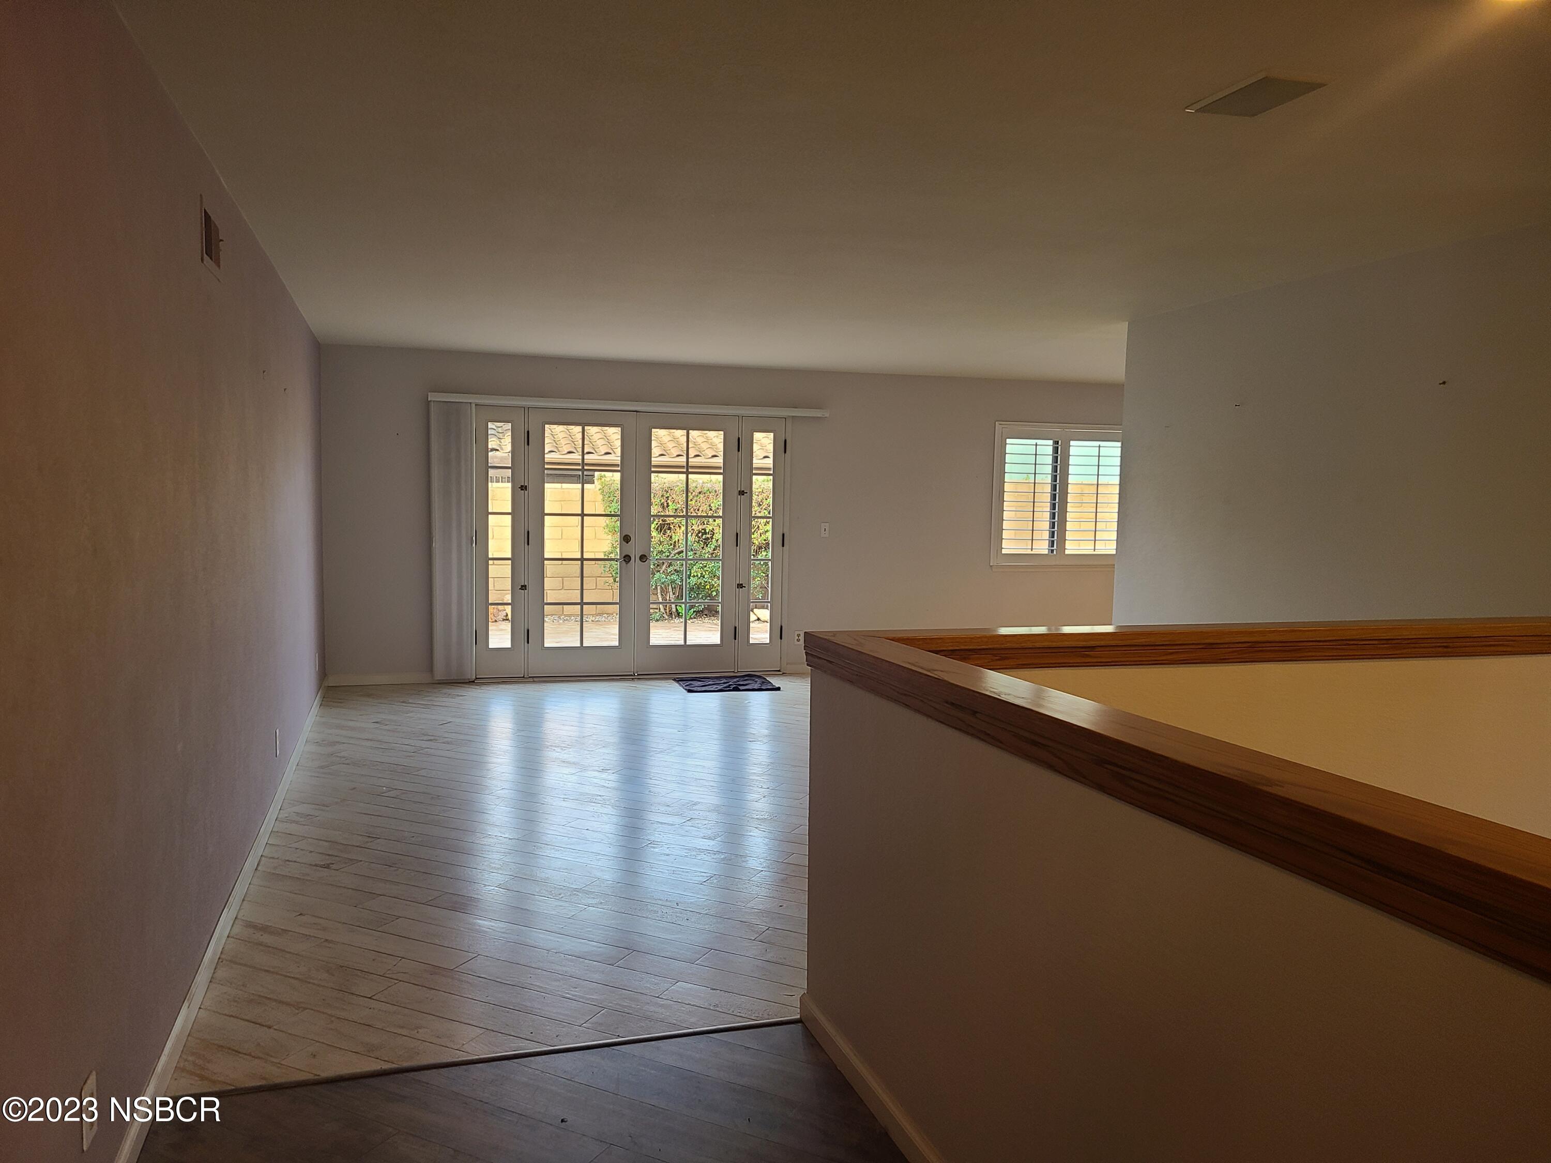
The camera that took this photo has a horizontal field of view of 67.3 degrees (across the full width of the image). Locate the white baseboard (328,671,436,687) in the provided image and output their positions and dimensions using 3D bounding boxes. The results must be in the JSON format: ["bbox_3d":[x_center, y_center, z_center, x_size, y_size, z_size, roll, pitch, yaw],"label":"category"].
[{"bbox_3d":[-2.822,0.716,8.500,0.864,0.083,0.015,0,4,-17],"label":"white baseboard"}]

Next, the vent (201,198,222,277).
[{"bbox_3d":[-1.737,-1.045,3.594,0.020,0.195,0.402,0,4,-17],"label":"vent"}]

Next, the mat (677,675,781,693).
[{"bbox_3d":[-0.384,0.764,8.746,0.667,0.025,0.588,0,4,-17],"label":"mat"}]

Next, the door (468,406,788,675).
[{"bbox_3d":[-1.087,-0.292,9.012,2.425,2.042,0.100,0,4,-17],"label":"door"}]

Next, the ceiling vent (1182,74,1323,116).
[{"bbox_3d":[1.179,-1.188,2.854,0.204,0.020,0.297,0,4,-17],"label":"ceiling vent"}]

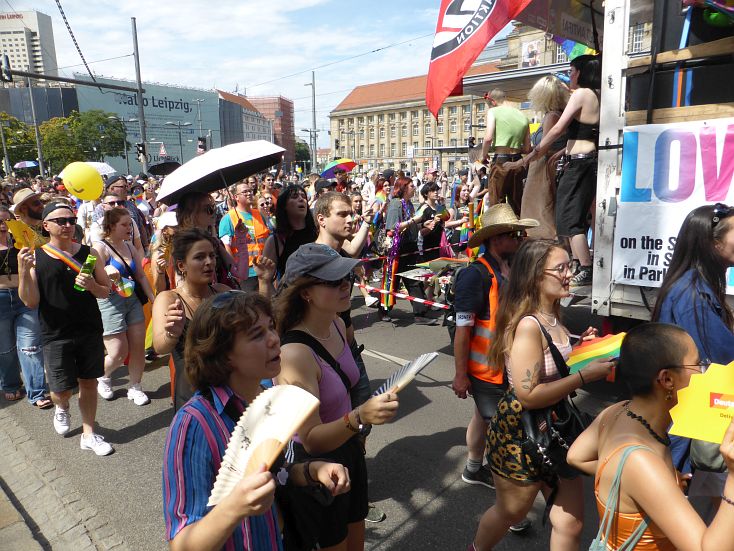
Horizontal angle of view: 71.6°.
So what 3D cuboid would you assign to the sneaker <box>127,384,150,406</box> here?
[{"bbox_3d":[-2.031,1.067,4.508,0.265,0.110,0.095,8,14,34],"label":"sneaker"}]

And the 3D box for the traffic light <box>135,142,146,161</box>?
[{"bbox_3d":[-10.405,-5.661,23.336,0.400,0.880,0.300,3,12,15],"label":"traffic light"}]

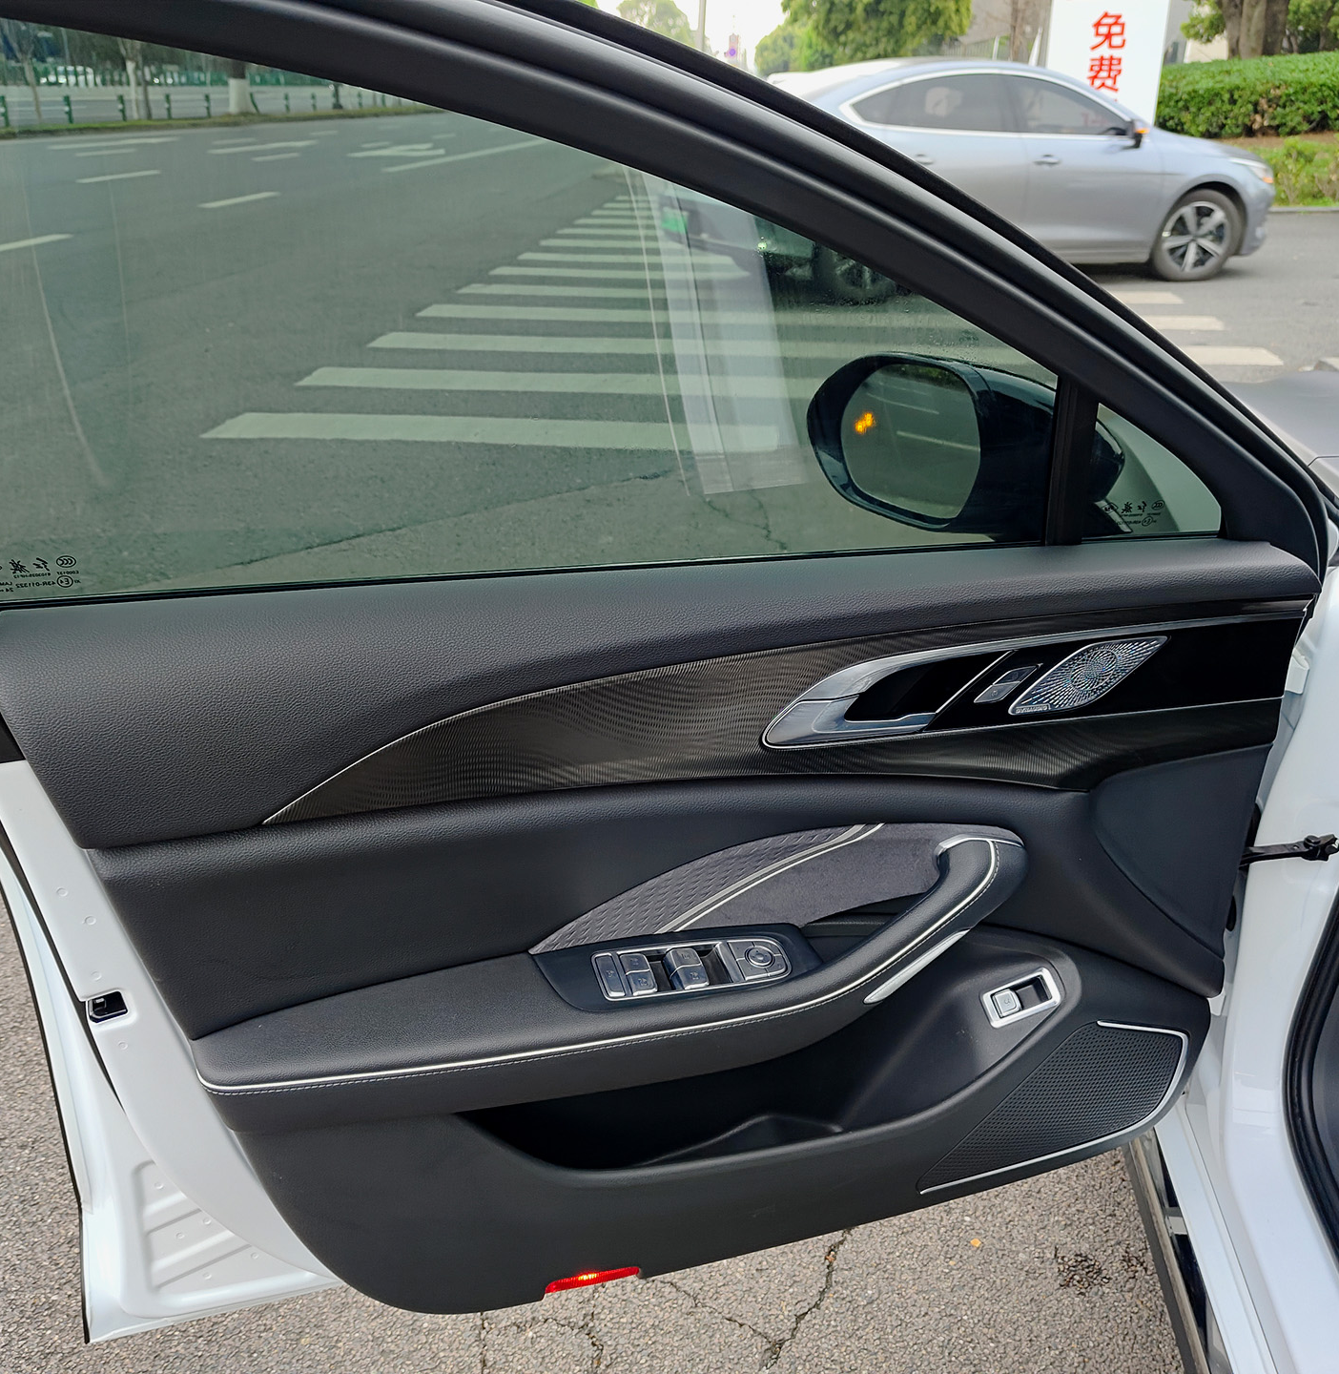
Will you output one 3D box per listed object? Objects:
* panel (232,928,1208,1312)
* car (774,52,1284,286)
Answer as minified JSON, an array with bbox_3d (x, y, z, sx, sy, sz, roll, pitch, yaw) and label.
[{"bbox_3d":[0.083,0.364,1.083,0.850,0.285,0.105,-6,26,-13],"label":"panel"},{"bbox_3d":[2.284,-3.850,9.503,4.660,1.460,1.830,-8,26,-17],"label":"car"}]

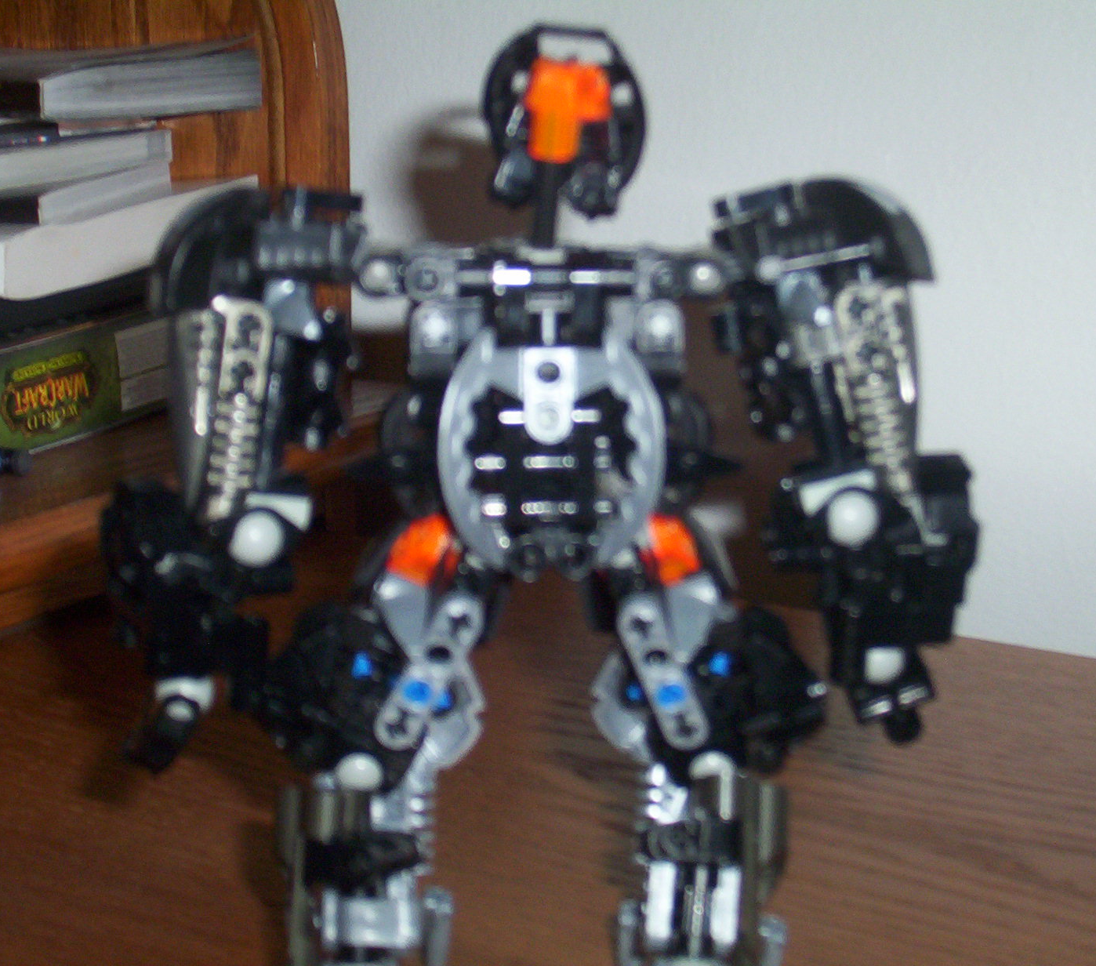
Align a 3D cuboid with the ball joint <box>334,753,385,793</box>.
[{"bbox_3d":[-0.036,0.056,0.570,0.010,0.010,0.010,0,10,0],"label":"ball joint"}]

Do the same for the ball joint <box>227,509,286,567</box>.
[{"bbox_3d":[-0.054,0.010,0.565,0.010,0.010,0.010,0,10,0],"label":"ball joint"}]

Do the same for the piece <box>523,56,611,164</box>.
[{"bbox_3d":[0.003,-0.069,0.555,0.016,0.020,0.016,7,10,3],"label":"piece"}]

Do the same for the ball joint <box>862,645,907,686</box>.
[{"bbox_3d":[0.063,0.034,0.568,0.010,0.010,0.010,0,10,0],"label":"ball joint"}]

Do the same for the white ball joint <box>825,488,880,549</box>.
[{"bbox_3d":[0.057,0.007,0.565,0.010,0.010,0.010,0,10,0],"label":"white ball joint"}]

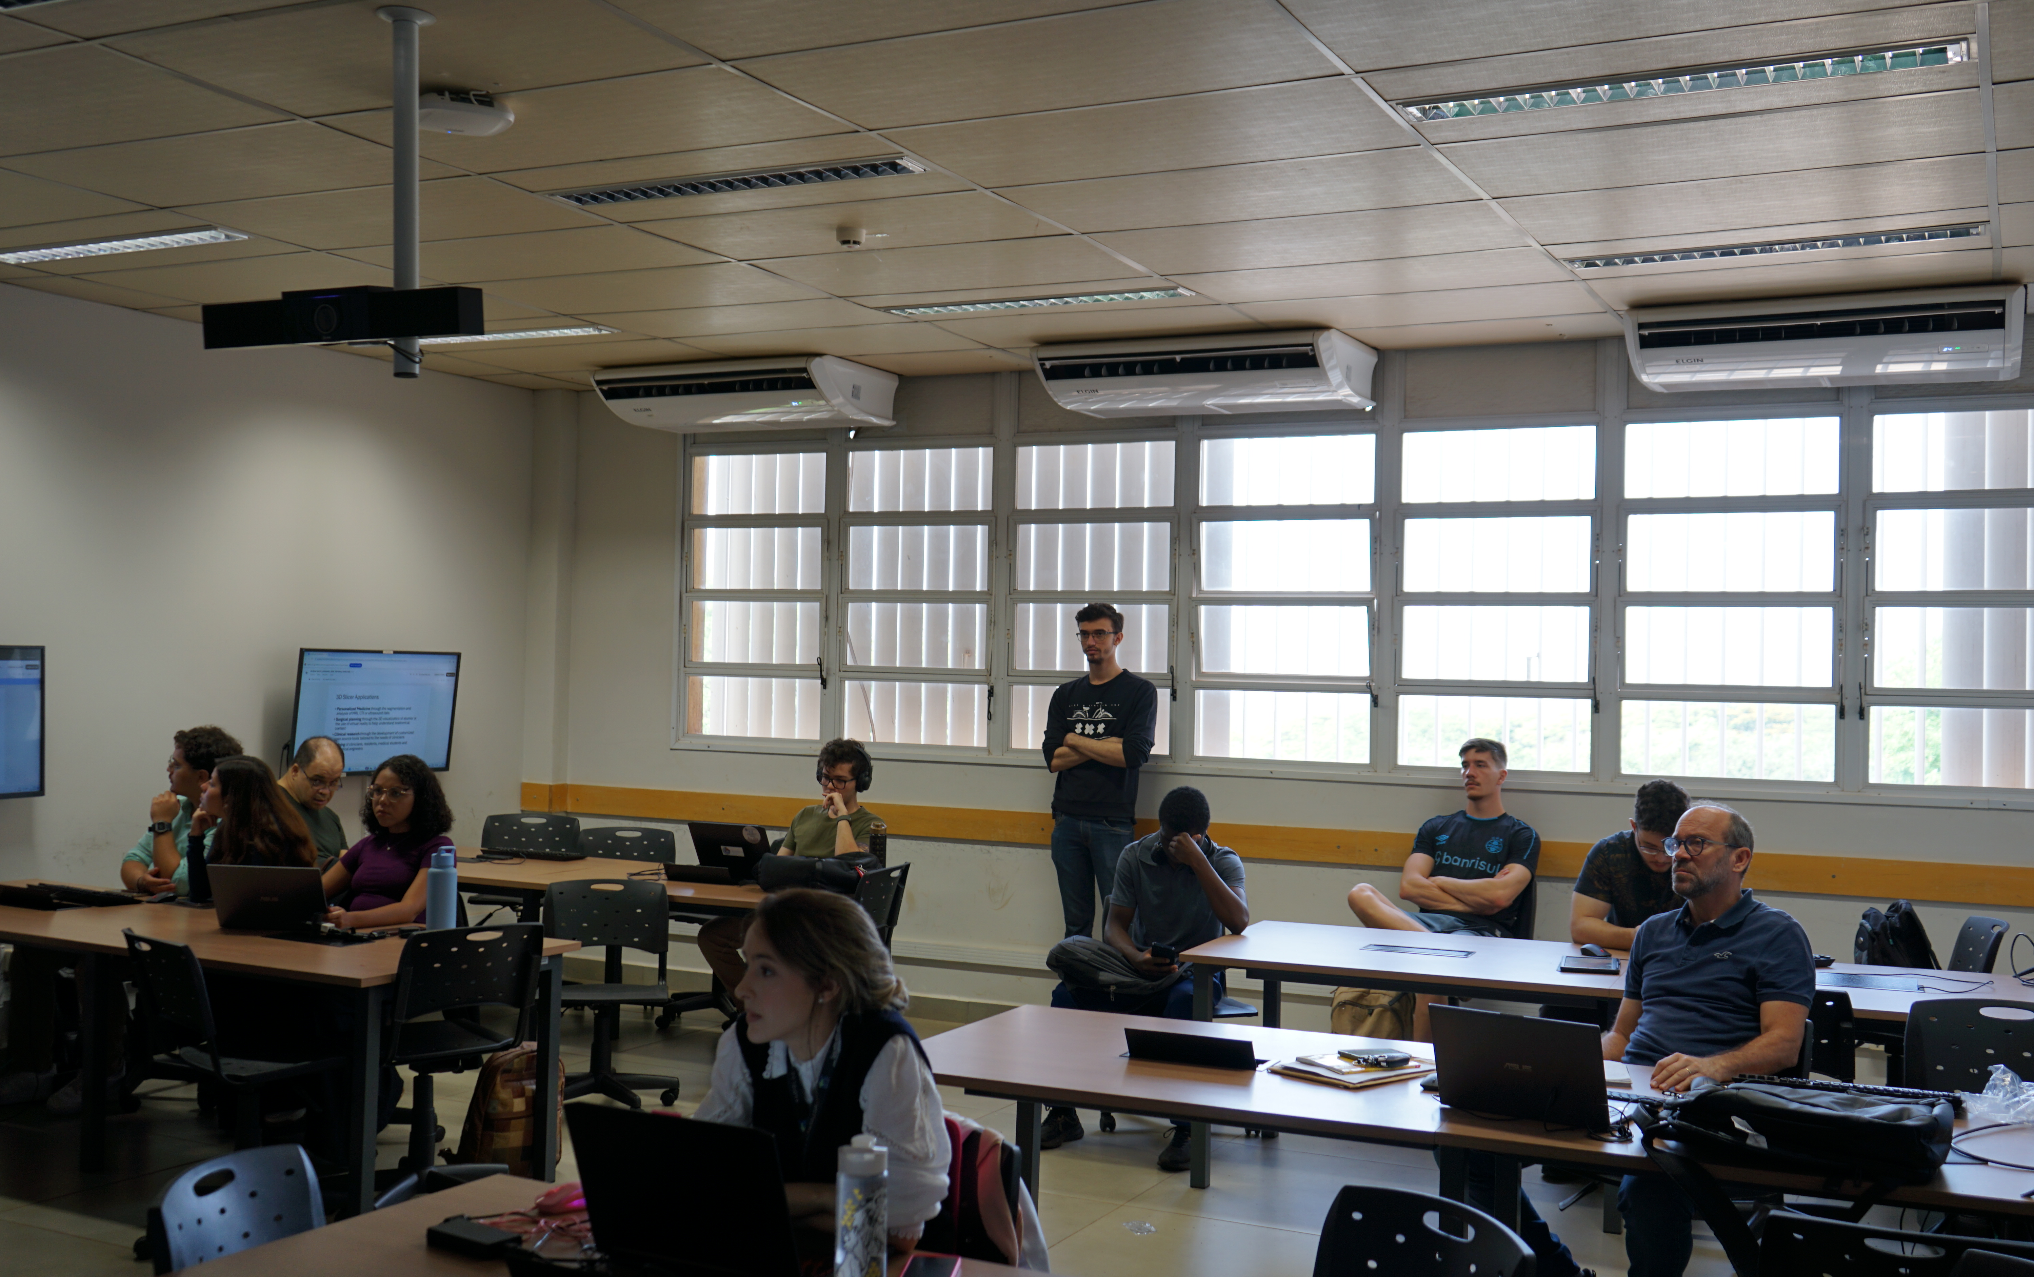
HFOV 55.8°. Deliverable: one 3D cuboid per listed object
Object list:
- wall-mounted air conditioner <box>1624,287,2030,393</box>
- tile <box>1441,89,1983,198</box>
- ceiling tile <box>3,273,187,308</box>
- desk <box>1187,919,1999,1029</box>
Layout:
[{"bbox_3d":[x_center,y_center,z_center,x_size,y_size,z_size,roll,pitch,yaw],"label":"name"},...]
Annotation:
[{"bbox_3d":[2.888,-1.046,6.886,1.280,0.237,0.643,1,-1,27],"label":"wall-mounted air conditioner"},{"bbox_3d":[1.745,-1.247,4.835,1.240,0.030,0.603,1,-1,26],"label":"tile"},{"bbox_3d":[-3.467,-1.322,7.303,0.330,0.030,0.600,1,-1,26],"label":"ceiling tile"},{"bbox_3d":[1.865,1.402,6.055,2.500,0.735,0.915,1,-1,22],"label":"desk"}]

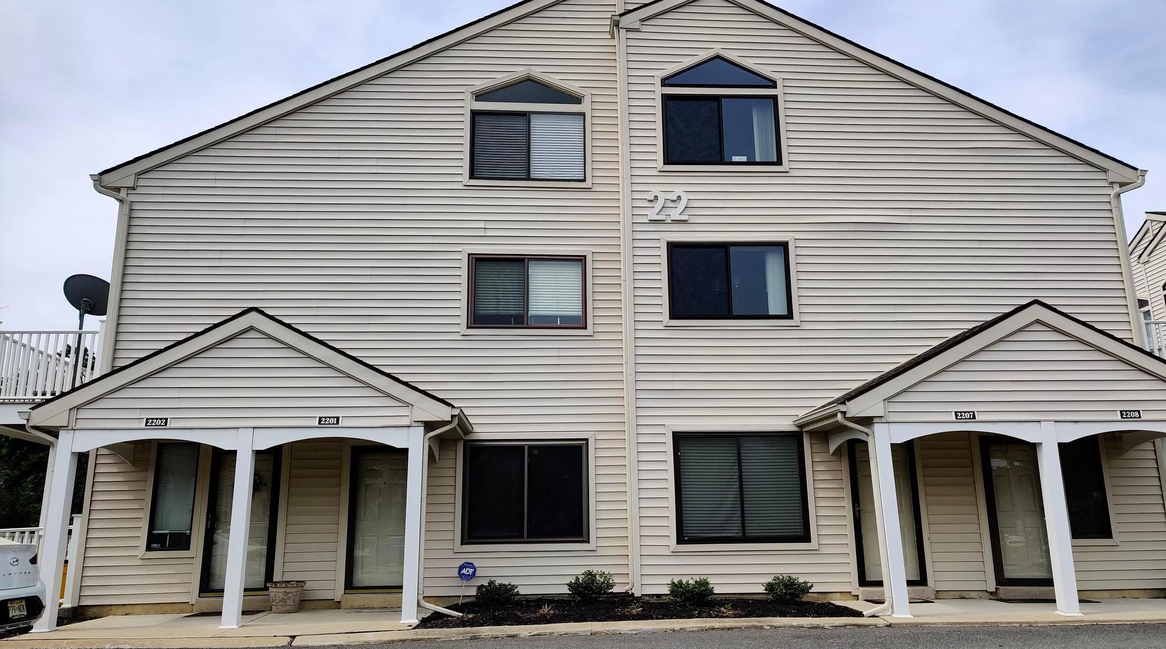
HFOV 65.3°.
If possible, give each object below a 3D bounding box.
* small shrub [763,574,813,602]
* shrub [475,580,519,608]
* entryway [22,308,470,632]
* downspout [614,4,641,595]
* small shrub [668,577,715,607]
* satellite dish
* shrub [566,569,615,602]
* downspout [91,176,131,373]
[{"bbox_3d":[2.696,3.464,11.928,0.654,0.379,0.602,0,-14,-3],"label":"small shrub"},{"bbox_3d":[-1.137,3.598,12.200,0.597,0.352,0.550,0,-14,-3],"label":"shrub"},{"bbox_3d":[-4.137,1.903,11.909,5.220,3.790,2.300,0,-14,-3],"label":"entryway"},{"bbox_3d":[0.612,-0.557,13.640,0.180,8.800,0.170,0,-14,-3],"label":"downspout"},{"bbox_3d":[1.398,3.447,11.758,0.618,0.367,0.568,0,-14,-3],"label":"small shrub"},{"bbox_3d":[-7.719,-0.373,14.218,0.800,0.760,0.500,-4,-14,11],"label":"satellite dish"},{"bbox_3d":[0.106,3.572,12.429,0.673,0.443,0.619,0,-14,-3],"label":"shrub"},{"bbox_3d":[-7.115,-0.503,13.376,0.580,3.500,0.200,0,-14,-3],"label":"downspout"}]

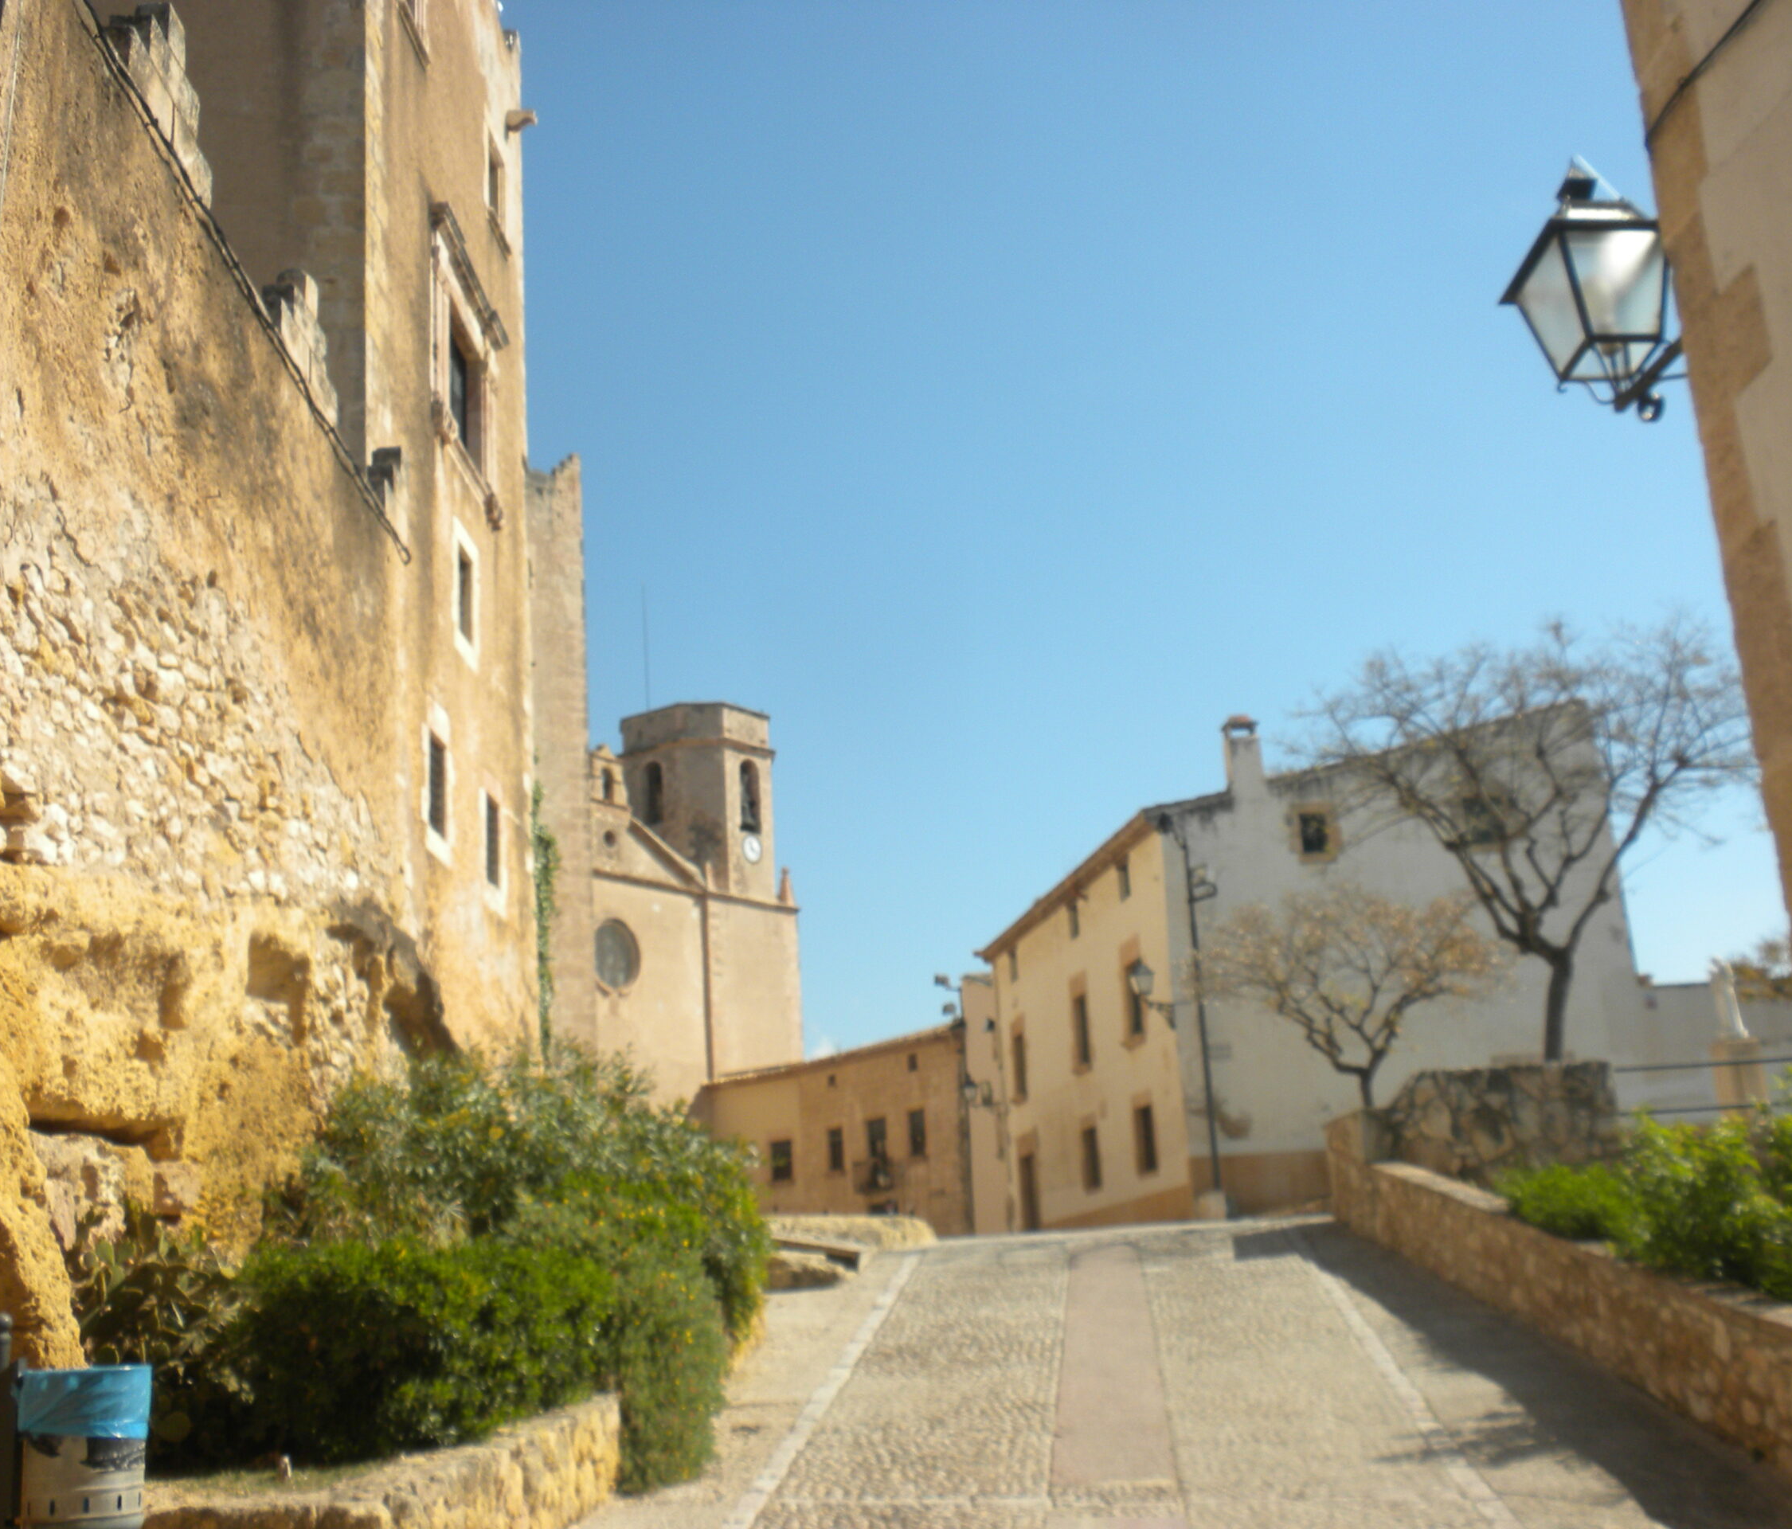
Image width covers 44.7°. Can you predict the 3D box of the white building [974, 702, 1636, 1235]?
[{"bbox_3d":[9.377,6.096,55.091,11.200,11.000,16.500,-1,-16,-11],"label":"white building"}]

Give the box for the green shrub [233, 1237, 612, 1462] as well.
[{"bbox_3d":[-1.653,2.030,7.600,1.250,0.800,1.000,-4,-15,0],"label":"green shrub"}]

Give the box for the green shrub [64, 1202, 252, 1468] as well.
[{"bbox_3d":[-2.575,1.991,7.600,0.630,0.900,0.650,-4,-15,0],"label":"green shrub"}]

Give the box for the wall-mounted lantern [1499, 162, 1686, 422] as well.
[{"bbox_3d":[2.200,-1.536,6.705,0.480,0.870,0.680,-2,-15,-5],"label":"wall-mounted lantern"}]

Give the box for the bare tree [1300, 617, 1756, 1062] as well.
[{"bbox_3d":[5.230,0.948,17.481,3.800,4.450,3.700,-4,-15,0],"label":"bare tree"}]

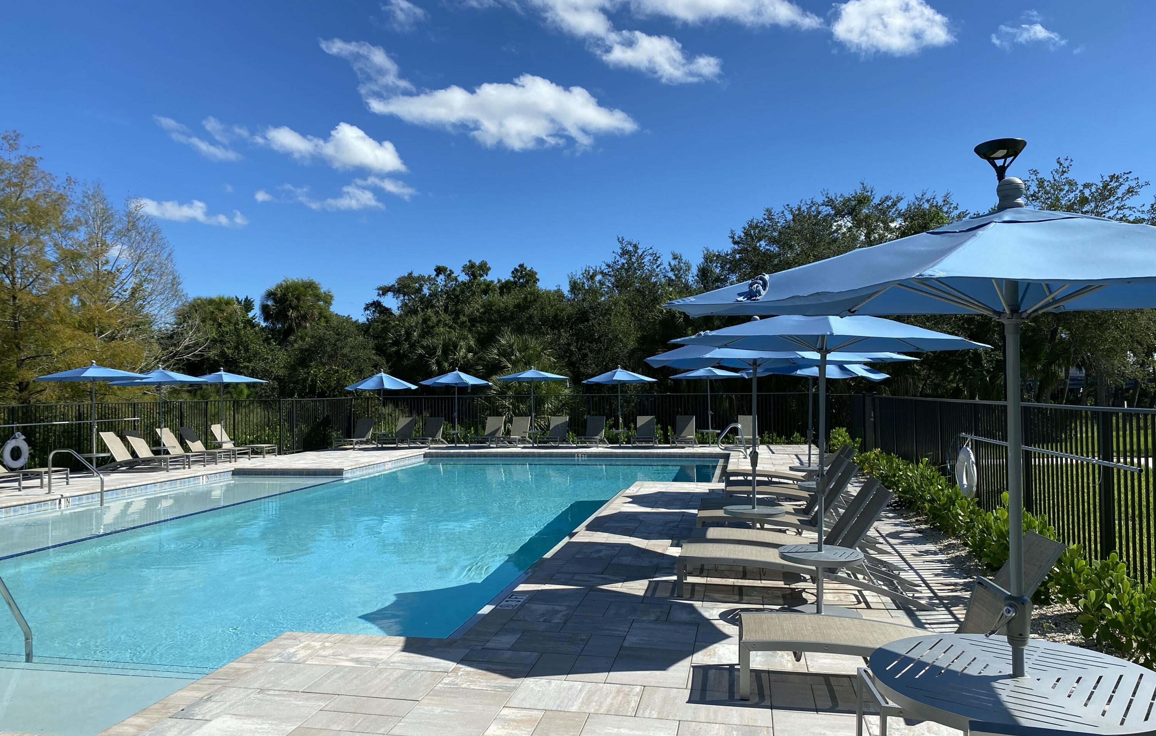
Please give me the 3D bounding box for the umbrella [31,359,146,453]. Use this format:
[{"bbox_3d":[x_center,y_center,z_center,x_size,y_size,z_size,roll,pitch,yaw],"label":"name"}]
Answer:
[{"bbox_3d":[-10.370,0.932,18.645,2.300,2.200,2.300,-1,-2,11],"label":"umbrella"}]

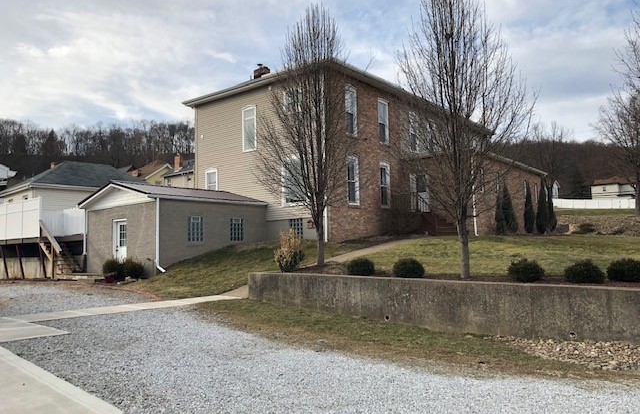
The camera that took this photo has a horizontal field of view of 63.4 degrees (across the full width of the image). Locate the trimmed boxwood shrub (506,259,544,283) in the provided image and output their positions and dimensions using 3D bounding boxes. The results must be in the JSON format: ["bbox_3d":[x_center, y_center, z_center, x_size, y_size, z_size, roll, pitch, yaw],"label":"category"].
[{"bbox_3d":[3.156,0.983,7.950,0.584,0.384,0.580,-1,-5,0],"label":"trimmed boxwood shrub"}]

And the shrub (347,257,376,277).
[{"bbox_3d":[0.841,1.241,10.750,0.581,0.384,0.580,-1,-5,0],"label":"shrub"}]

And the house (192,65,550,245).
[{"bbox_3d":[4.553,-1.821,32.065,13.396,8.569,20.882,-5,-6,38],"label":"house"}]

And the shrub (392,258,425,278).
[{"bbox_3d":[1.667,1.144,9.750,0.603,0.386,0.600,-1,-5,0],"label":"shrub"}]

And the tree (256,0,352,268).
[{"bbox_3d":[-0.386,-1.807,12.900,2.492,6.528,2.492,-1,-5,0],"label":"tree"}]

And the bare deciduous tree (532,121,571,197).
[{"bbox_3d":[24.701,-4.143,55.000,4.037,9.880,4.037,-1,-5,0],"label":"bare deciduous tree"}]

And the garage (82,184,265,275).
[{"bbox_3d":[-6.530,1.020,23.550,5.450,3.900,6.300,-6,-6,38],"label":"garage"}]

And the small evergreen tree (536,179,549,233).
[{"bbox_3d":[14.061,-0.032,32.643,0.757,3.405,0.757,-1,-5,0],"label":"small evergreen tree"}]

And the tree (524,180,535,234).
[{"bbox_3d":[12.326,0.000,30.423,0.617,3.115,0.617,-1,-5,0],"label":"tree"}]

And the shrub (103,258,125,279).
[{"bbox_3d":[-8.337,2.473,20.900,0.888,0.868,0.880,-1,-5,0],"label":"shrub"}]

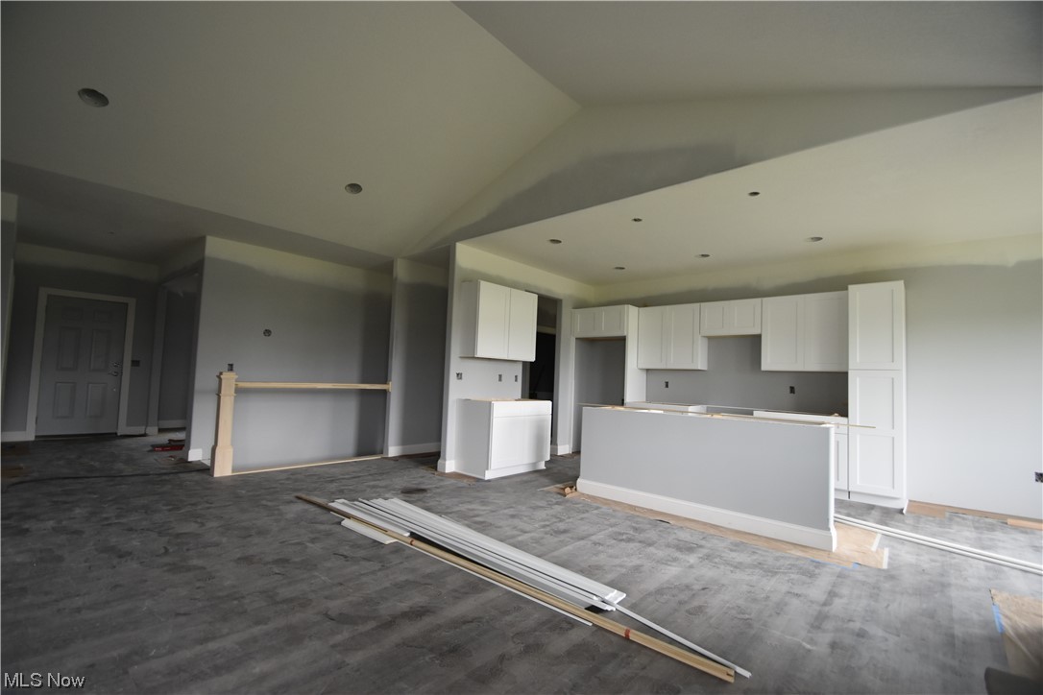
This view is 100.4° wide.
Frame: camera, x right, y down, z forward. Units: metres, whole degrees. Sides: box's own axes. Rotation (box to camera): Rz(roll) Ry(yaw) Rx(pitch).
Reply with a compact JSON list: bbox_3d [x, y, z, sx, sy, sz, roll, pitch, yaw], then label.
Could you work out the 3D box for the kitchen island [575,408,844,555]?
[{"bbox_3d":[1.669,1.084,4.150,2.180,0.890,0.660,-1,-4,41],"label":"kitchen island"}]

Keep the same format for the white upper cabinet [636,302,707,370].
[{"bbox_3d":[2.250,-0.144,6.480,0.924,0.923,0.323,-1,-4,42],"label":"white upper cabinet"}]

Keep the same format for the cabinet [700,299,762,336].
[{"bbox_3d":[2.890,-0.383,5.928,0.770,0.463,0.323,-1,-4,42],"label":"cabinet"}]

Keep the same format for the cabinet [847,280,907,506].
[{"bbox_3d":[3.884,0.498,4.748,0.453,2.295,0.630,-1,-4,42],"label":"cabinet"}]

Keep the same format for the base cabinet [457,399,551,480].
[{"bbox_3d":[-0.201,1.098,5.465,0.603,0.873,1.080,-1,-4,42],"label":"base cabinet"}]

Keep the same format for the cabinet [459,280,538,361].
[{"bbox_3d":[-0.269,-0.299,5.624,0.318,0.917,1.081,-1,-4,42],"label":"cabinet"}]

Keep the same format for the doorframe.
[{"bbox_3d":[-6.644,0.267,6.616,0.120,2.180,1.073,-1,-4,42],"label":"doorframe"}]

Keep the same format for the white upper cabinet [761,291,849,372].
[{"bbox_3d":[3.506,-0.162,5.355,0.907,0.923,0.323,-1,-4,42],"label":"white upper cabinet"}]

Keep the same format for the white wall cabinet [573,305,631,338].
[{"bbox_3d":[1.439,-0.373,7.023,0.950,0.465,0.628,-1,-4,42],"label":"white wall cabinet"}]

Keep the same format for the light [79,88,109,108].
[{"bbox_3d":[-3.117,-1.833,3.166,0.170,0.060,0.170,-24,-20,38],"label":"light"}]

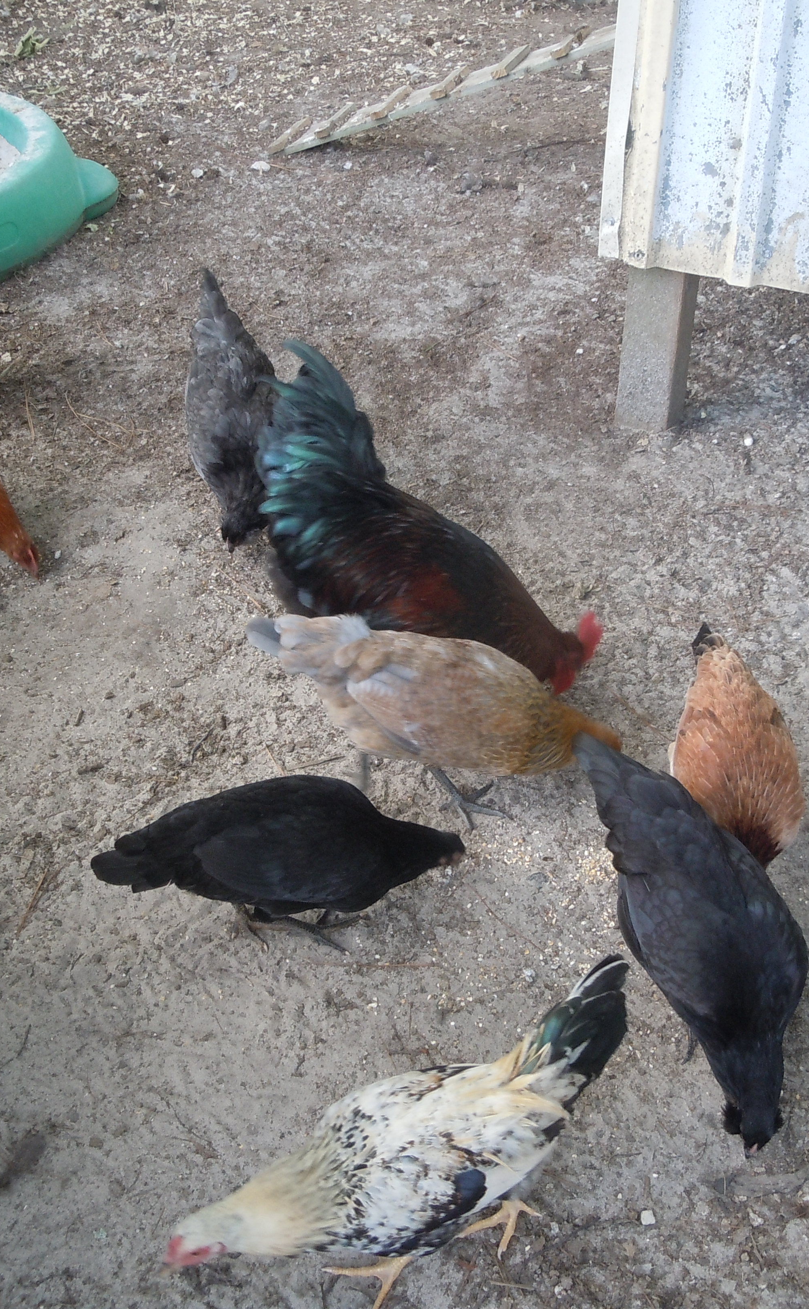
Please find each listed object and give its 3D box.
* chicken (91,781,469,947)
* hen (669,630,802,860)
[{"bbox_3d":[-0.121,0.211,1.709,0.390,0.200,0.150,-10,34,-16],"label":"chicken"},{"bbox_3d":[0.364,0.129,1.815,0.150,0.230,0.340,-5,33,-9],"label":"hen"}]

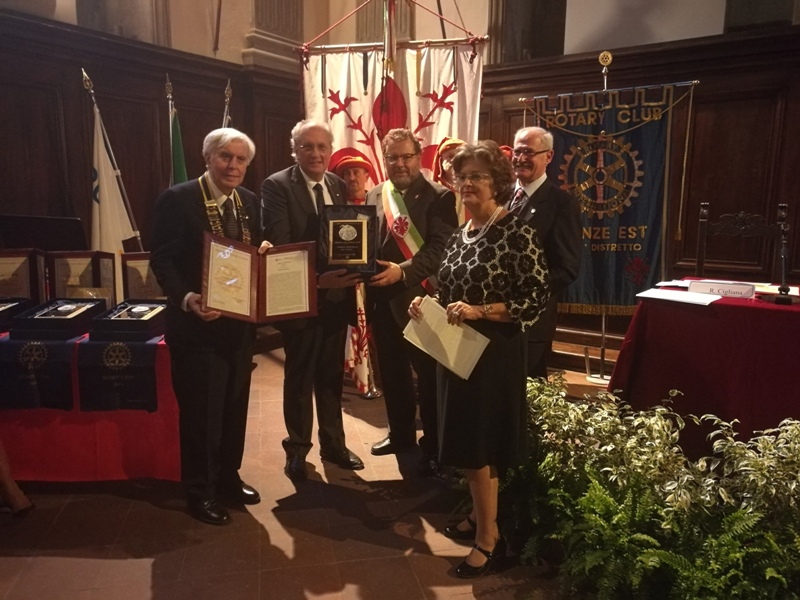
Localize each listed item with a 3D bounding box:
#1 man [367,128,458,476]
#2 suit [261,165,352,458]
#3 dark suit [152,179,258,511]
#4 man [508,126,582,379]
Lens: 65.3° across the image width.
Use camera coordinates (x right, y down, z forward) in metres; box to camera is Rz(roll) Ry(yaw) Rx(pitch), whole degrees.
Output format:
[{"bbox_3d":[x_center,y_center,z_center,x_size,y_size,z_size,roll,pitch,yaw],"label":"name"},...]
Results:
[{"bbox_3d":[0.061,0.012,3.282,0.530,1.765,0.430,6,11,28],"label":"man"},{"bbox_3d":[-0.460,0.103,3.154,0.510,1.500,0.370,-4,11,-25],"label":"suit"},{"bbox_3d":[-0.867,0.216,2.751,0.510,1.450,0.390,-8,13,-40],"label":"dark suit"},{"bbox_3d":[0.670,0.023,3.150,0.520,1.740,0.360,8,12,39],"label":"man"}]

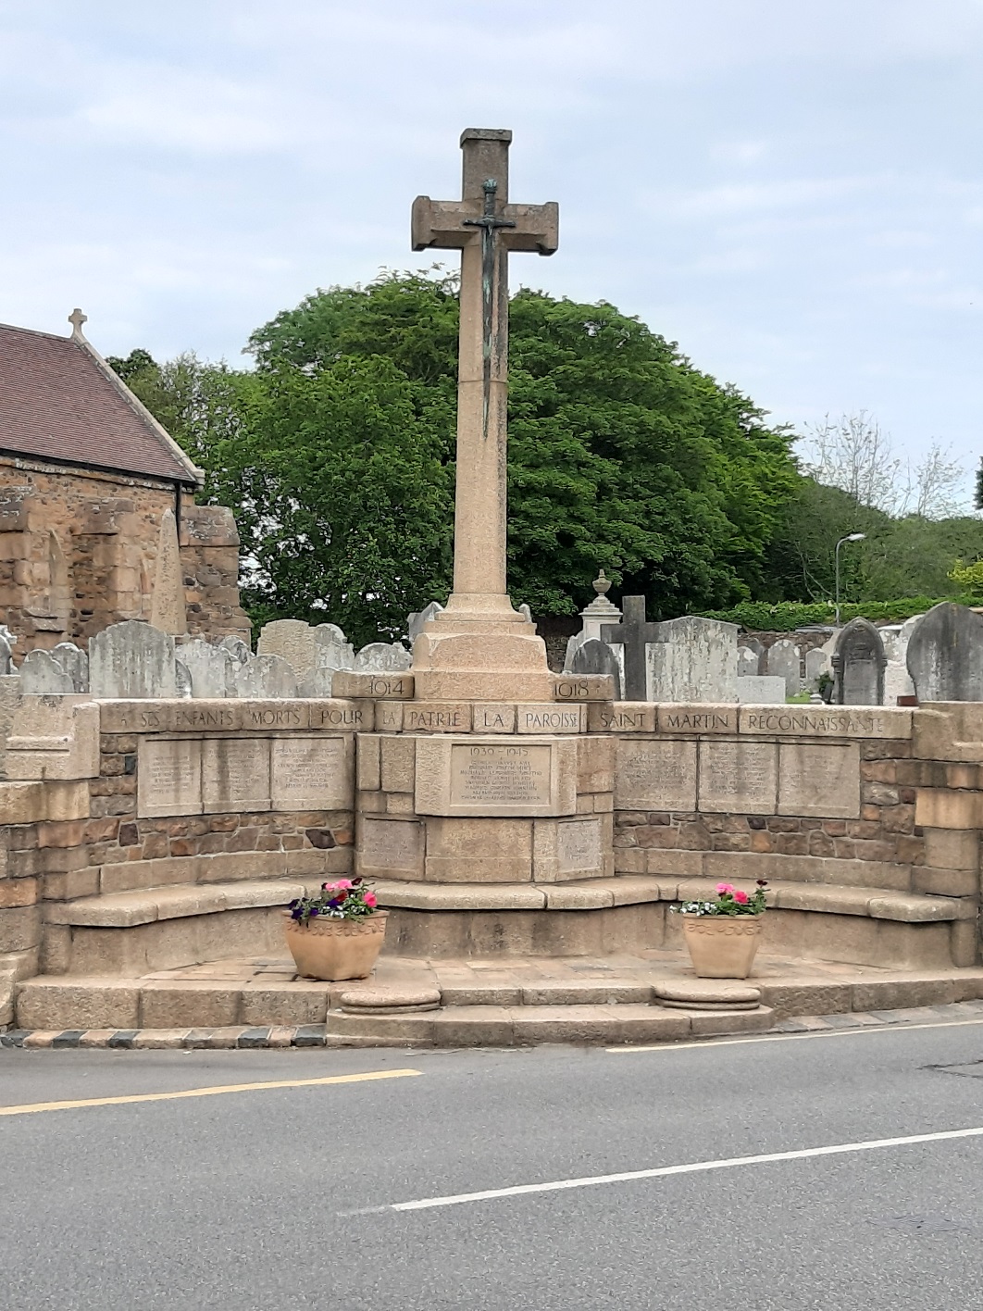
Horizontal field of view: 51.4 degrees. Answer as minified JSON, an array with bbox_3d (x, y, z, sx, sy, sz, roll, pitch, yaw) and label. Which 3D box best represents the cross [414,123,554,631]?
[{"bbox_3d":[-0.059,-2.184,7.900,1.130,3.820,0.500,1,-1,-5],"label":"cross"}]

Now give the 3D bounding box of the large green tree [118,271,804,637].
[{"bbox_3d":[-0.990,-5.461,33.500,21.500,13.900,16.000,1,-1,0],"label":"large green tree"}]

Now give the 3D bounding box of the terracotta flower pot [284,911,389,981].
[{"bbox_3d":[-0.984,1.793,6.460,0.480,0.400,0.480,0,-2,36],"label":"terracotta flower pot"}]

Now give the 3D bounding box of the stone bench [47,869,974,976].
[{"bbox_3d":[0.185,1.788,6.868,5.950,0.460,1.120,1,-1,-5],"label":"stone bench"}]

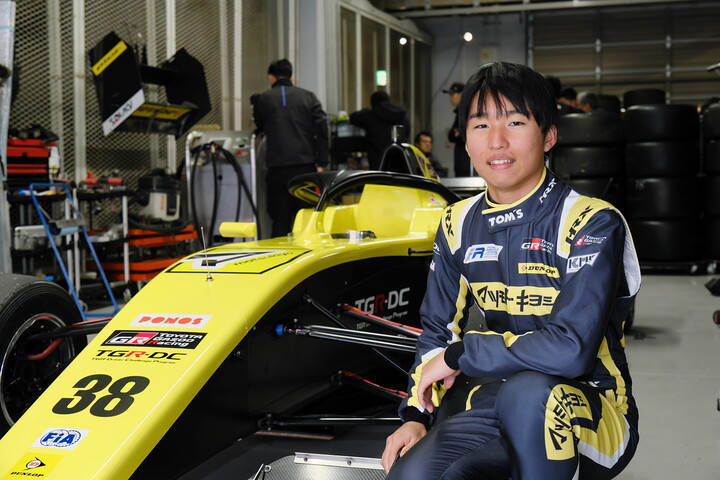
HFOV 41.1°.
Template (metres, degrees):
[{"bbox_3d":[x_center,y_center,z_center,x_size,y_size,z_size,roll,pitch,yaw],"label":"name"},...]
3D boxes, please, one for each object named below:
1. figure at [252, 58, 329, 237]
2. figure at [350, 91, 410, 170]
[{"bbox_3d":[-0.550,-0.580,7.600,0.600,1.710,0.420,0,4,0],"label":"figure"},{"bbox_3d":[0.220,-0.690,9.800,0.540,1.650,0.480,-2,4,-34],"label":"figure"}]

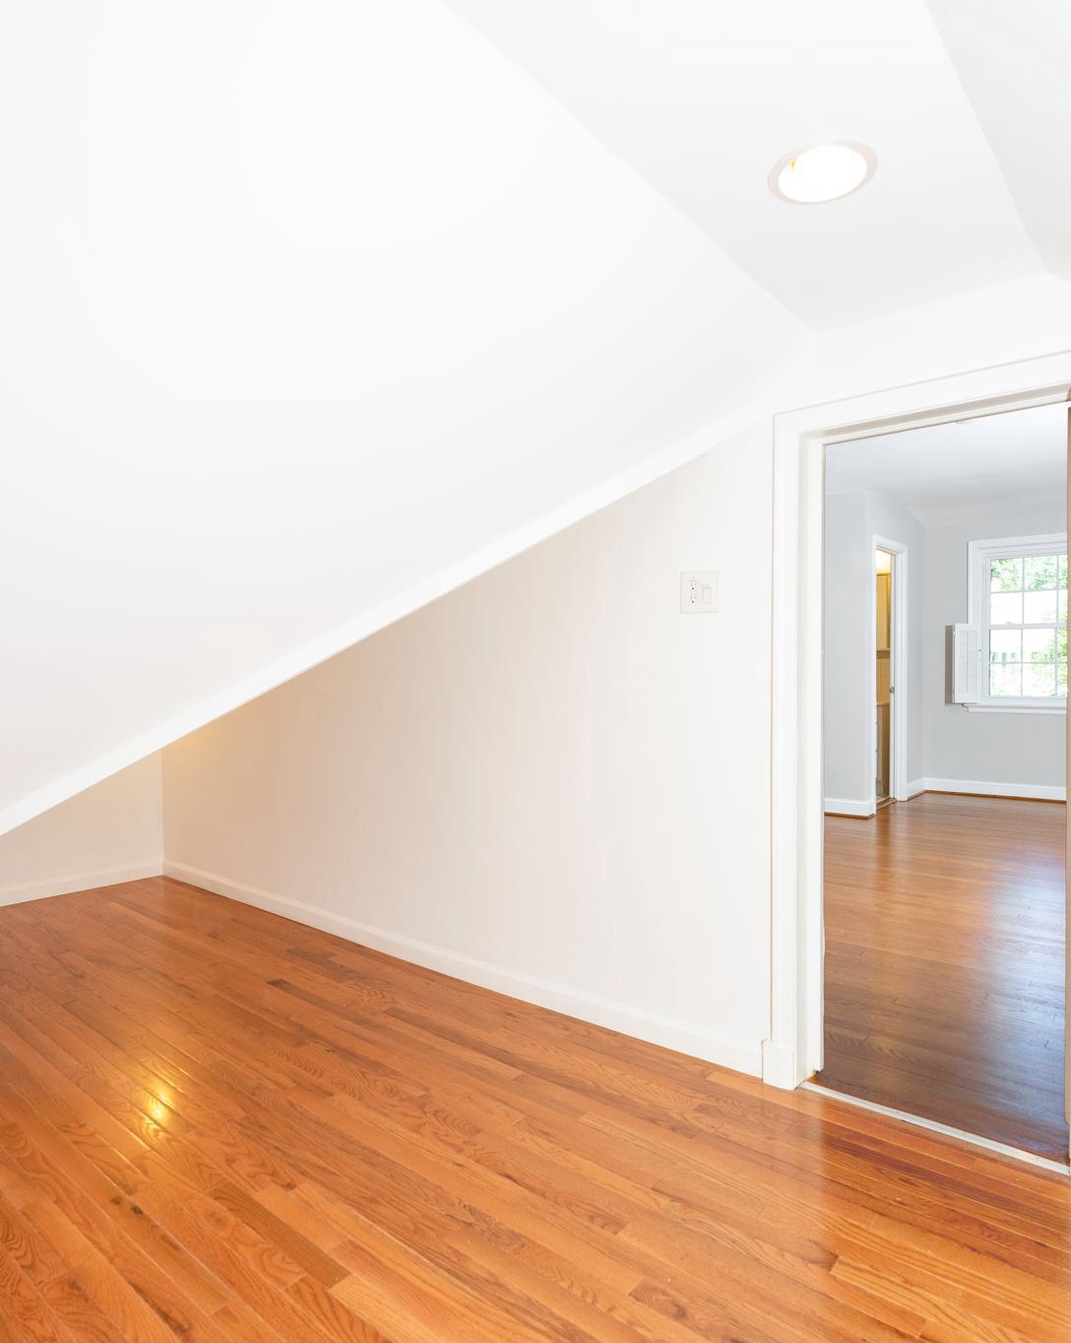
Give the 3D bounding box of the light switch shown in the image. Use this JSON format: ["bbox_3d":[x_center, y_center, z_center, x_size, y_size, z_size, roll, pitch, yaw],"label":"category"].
[{"bbox_3d":[0.491,-0.237,2.343,0.125,0.125,0.012,0,0,39],"label":"light switch"}]

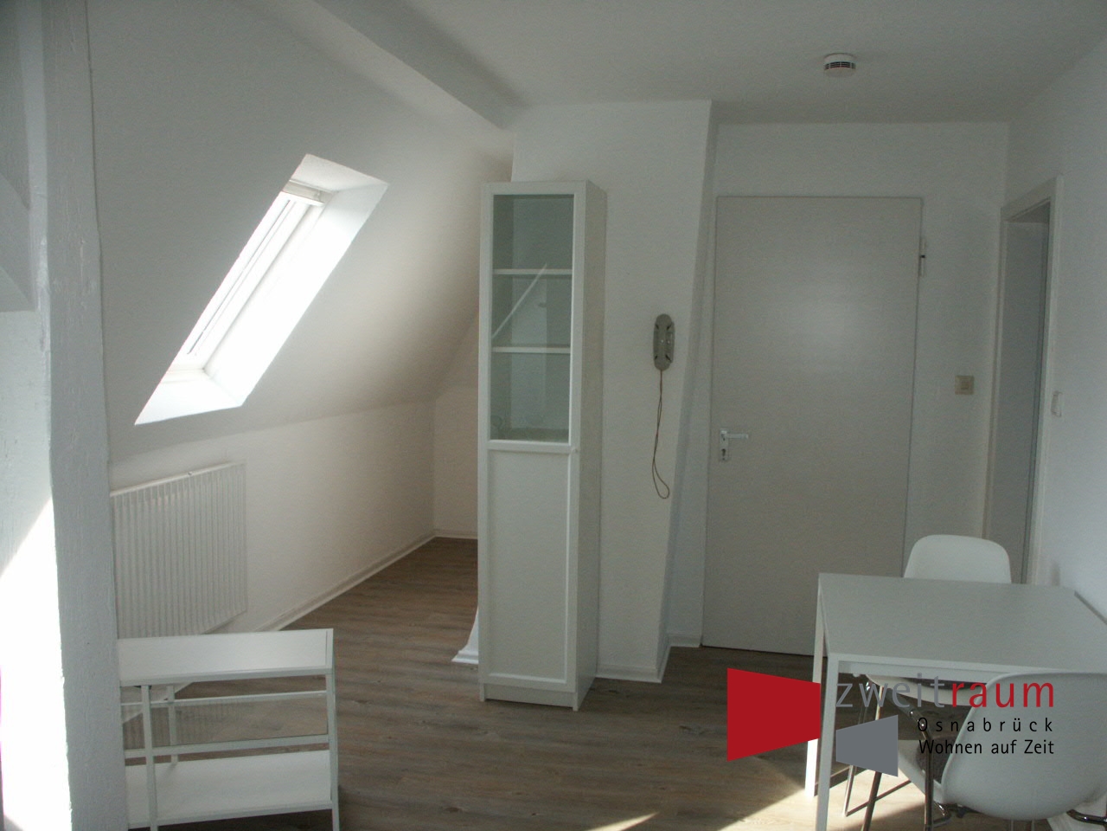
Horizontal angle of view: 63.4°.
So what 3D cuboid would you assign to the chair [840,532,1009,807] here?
[{"bbox_3d":[1.230,0.823,2.801,0.515,0.810,0.540,3,6,23],"label":"chair"}]

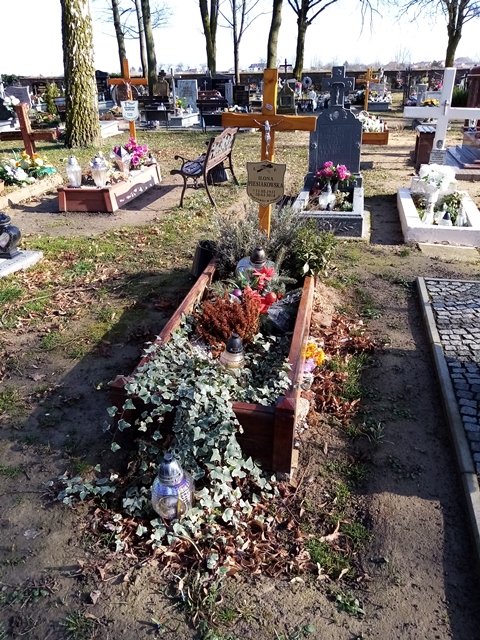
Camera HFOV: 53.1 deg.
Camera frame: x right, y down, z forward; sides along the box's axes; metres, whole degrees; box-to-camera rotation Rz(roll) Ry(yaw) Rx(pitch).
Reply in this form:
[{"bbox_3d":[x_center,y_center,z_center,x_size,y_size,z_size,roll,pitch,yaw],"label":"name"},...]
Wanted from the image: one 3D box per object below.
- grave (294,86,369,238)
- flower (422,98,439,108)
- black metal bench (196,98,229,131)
[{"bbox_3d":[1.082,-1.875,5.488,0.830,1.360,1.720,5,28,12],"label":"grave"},{"bbox_3d":[5.776,-6.525,14.529,0.500,0.290,0.330,5,28,12],"label":"flower"},{"bbox_3d":[-0.751,-5.777,13.622,0.920,0.820,0.500,5,28,12],"label":"black metal bench"}]

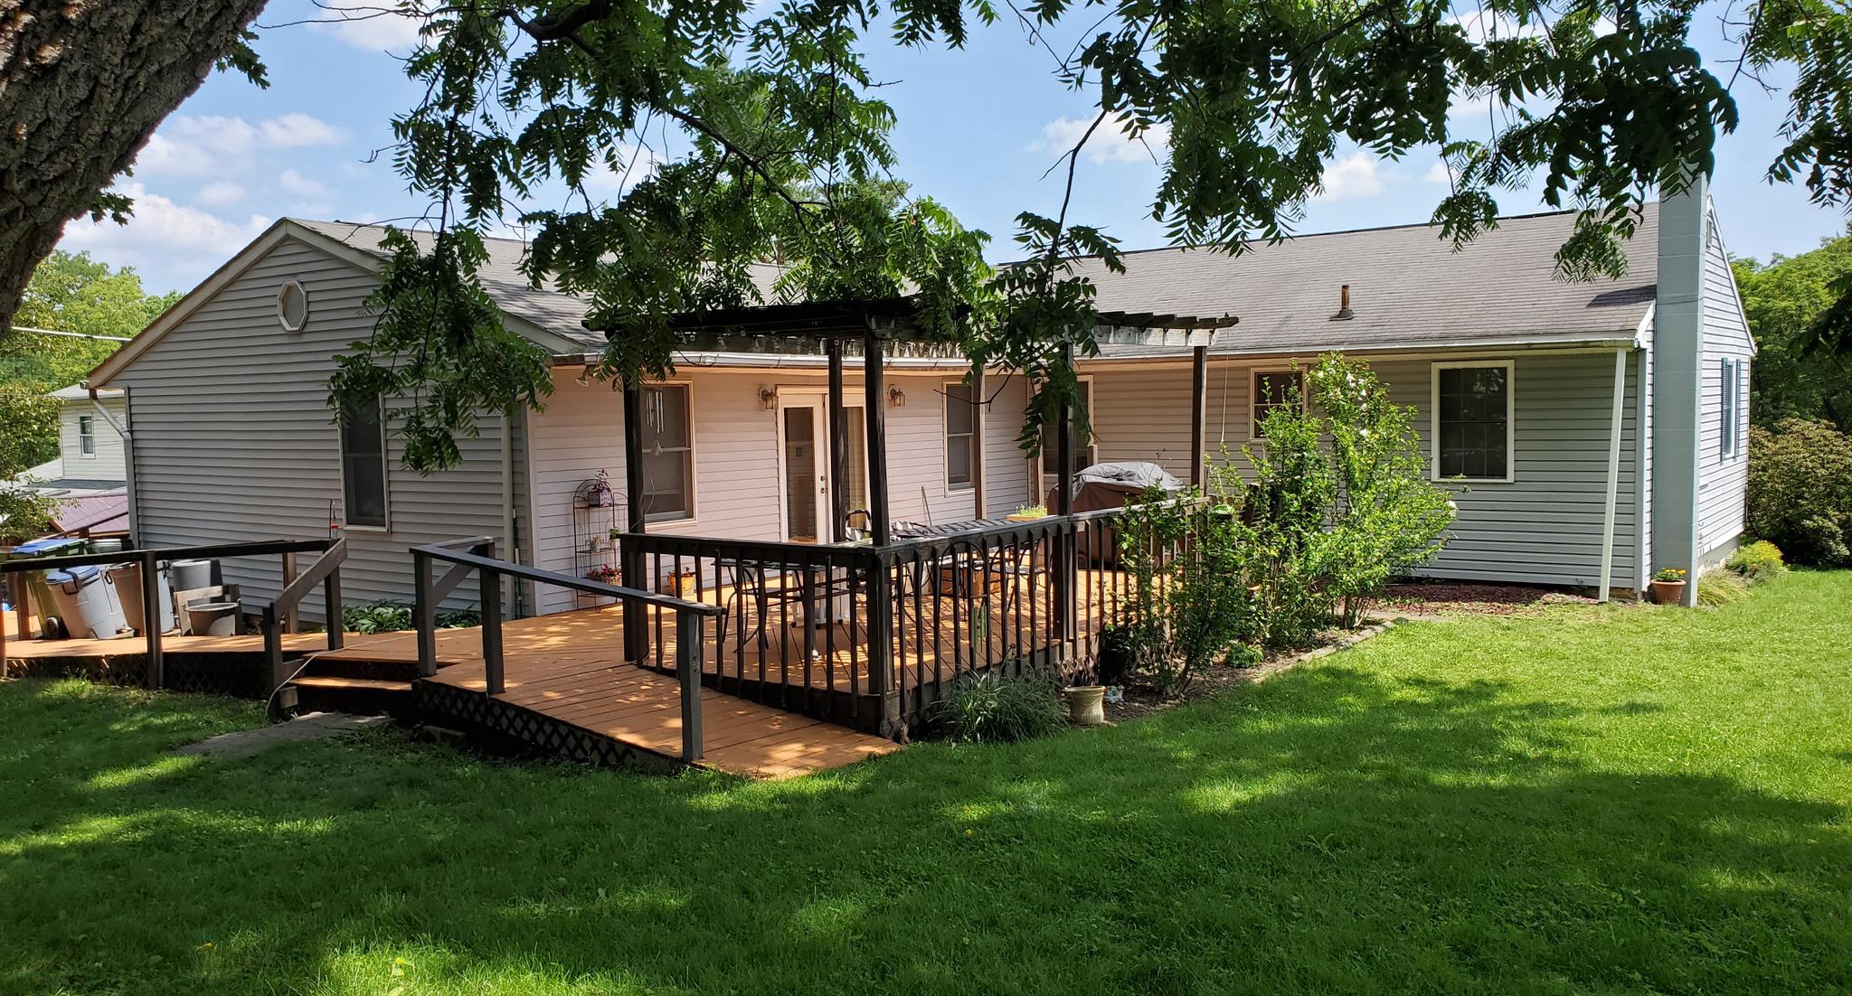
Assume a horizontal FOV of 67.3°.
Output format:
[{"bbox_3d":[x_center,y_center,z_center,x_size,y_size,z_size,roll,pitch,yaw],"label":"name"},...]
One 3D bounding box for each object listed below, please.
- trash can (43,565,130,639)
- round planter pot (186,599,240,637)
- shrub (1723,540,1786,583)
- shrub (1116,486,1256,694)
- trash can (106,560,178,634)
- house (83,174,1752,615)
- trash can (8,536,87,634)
[{"bbox_3d":[-9.800,1.210,16.300,0.580,0.800,0.640,2,5,37],"label":"trash can"},{"bbox_3d":[-7.689,1.344,15.015,0.570,0.380,0.570,-1,4,0],"label":"round planter pot"},{"bbox_3d":[10.500,0.816,17.632,0.650,0.520,0.750,2,5,37],"label":"shrub"},{"bbox_3d":[2.016,0.659,10.710,0.850,1.470,0.900,2,5,37],"label":"shrub"},{"bbox_3d":[-9.250,1.190,16.400,0.580,0.800,0.640,2,5,37],"label":"trash can"},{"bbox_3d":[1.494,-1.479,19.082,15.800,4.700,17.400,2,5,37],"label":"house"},{"bbox_3d":[-10.500,1.040,16.600,0.620,1.040,0.700,2,5,37],"label":"trash can"}]

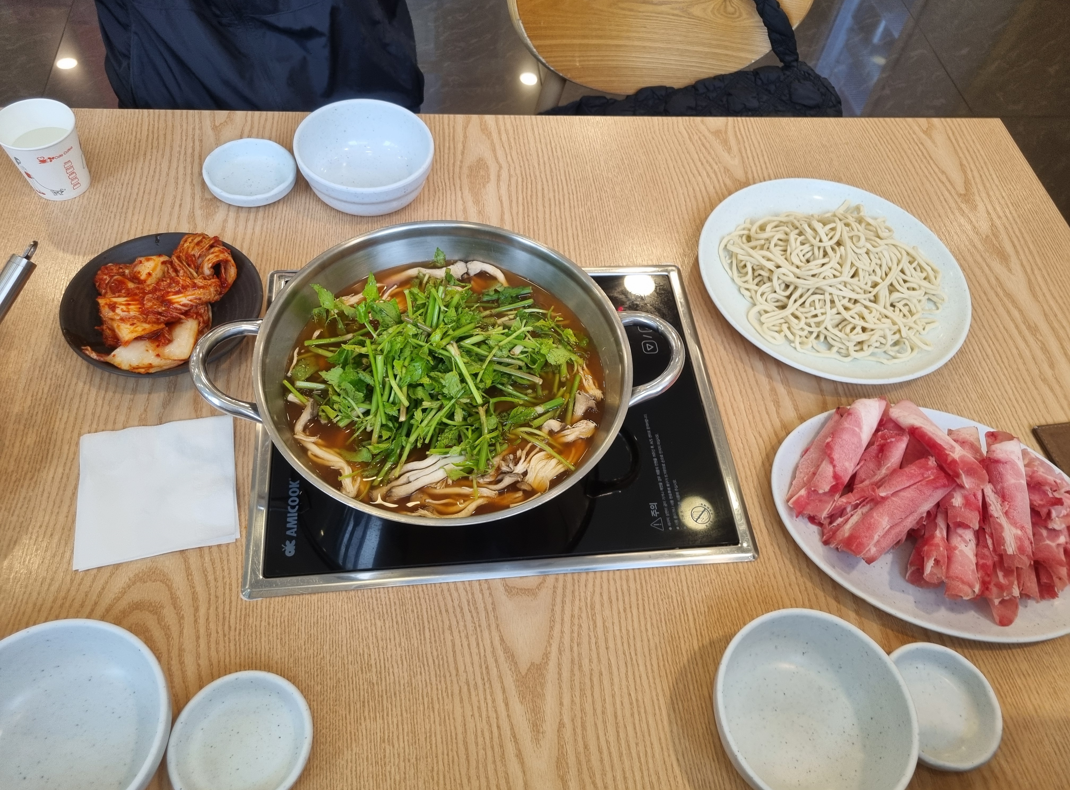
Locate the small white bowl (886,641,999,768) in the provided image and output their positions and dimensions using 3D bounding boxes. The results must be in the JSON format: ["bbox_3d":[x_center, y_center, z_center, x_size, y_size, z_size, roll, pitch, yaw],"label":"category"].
[{"bbox_3d":[0.302,0.236,0.609,0.091,0.026,0.091,4,57,-5],"label":"small white bowl"}]

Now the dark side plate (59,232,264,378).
[{"bbox_3d":[-0.334,-0.078,0.730,0.167,0.025,0.167,-2,57,-9],"label":"dark side plate"}]

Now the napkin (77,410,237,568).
[{"bbox_3d":[-0.303,0.073,0.647,0.121,0.005,0.122,-9,59,-13],"label":"napkin"}]

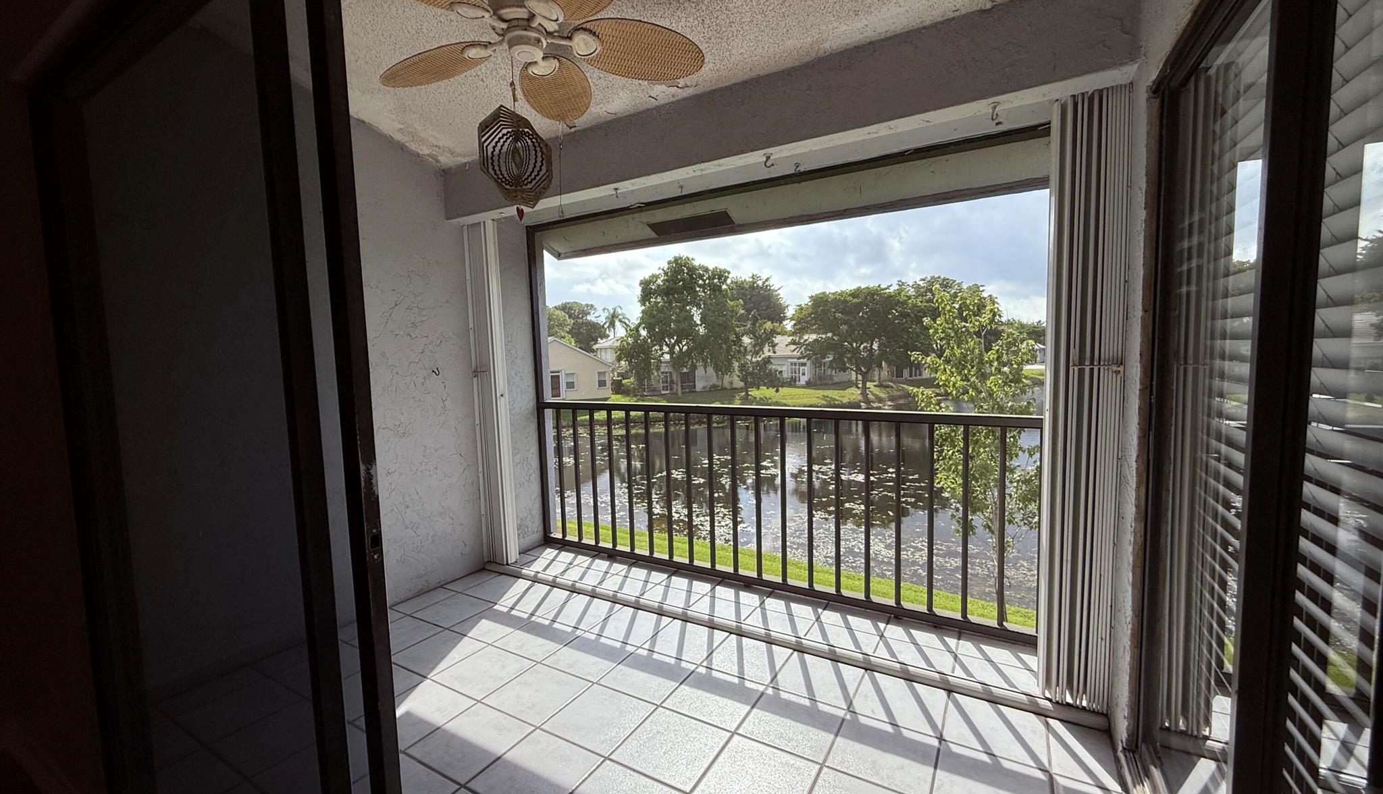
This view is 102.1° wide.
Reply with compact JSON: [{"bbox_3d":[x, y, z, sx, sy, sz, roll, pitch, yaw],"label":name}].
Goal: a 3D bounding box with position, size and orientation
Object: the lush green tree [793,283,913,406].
[{"bbox_3d":[14.041,-4.769,47.982,11.000,9.612,10.000,-2,5,0],"label":"lush green tree"}]

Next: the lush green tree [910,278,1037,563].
[{"bbox_3d":[4.081,0.895,7.946,1.950,5.007,1.900,-2,5,0],"label":"lush green tree"}]

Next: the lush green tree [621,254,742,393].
[{"bbox_3d":[-0.589,-6.226,49.834,10.000,12.670,9.000,-2,5,0],"label":"lush green tree"}]

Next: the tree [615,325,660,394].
[{"bbox_3d":[-4.748,-3.040,49.090,4.200,6.500,4.100,-2,5,0],"label":"tree"}]

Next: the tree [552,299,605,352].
[{"bbox_3d":[-15.939,-7.699,77.875,7.400,11.500,7.200,-2,5,0],"label":"tree"}]

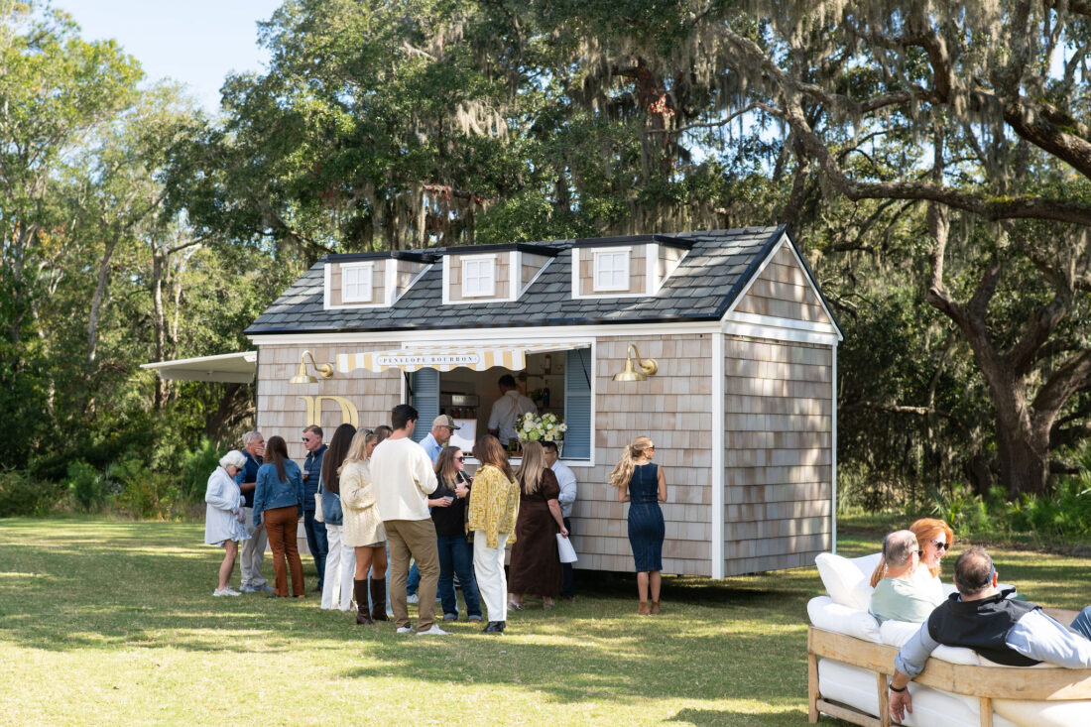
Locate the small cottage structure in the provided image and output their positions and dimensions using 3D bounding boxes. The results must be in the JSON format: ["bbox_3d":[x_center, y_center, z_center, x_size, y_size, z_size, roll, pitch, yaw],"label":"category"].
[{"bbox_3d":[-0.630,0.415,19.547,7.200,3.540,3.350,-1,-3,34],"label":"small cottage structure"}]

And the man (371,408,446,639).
[{"bbox_3d":[-1.136,1.289,14.784,0.550,1.893,0.430,-1,-3,37],"label":"man"}]

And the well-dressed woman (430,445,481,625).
[{"bbox_3d":[-0.774,1.503,15.656,0.460,1.538,0.380,2,-3,-43],"label":"well-dressed woman"}]

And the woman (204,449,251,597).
[{"bbox_3d":[-3.206,1.600,17.728,0.440,1.457,0.430,0,-2,12],"label":"woman"}]

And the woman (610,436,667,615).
[{"bbox_3d":[0.889,1.500,16.392,0.520,1.629,0.400,0,-2,9],"label":"woman"}]

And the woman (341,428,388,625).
[{"bbox_3d":[-1.554,1.417,15.354,0.420,1.672,0.460,2,-2,-30],"label":"woman"}]

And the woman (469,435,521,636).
[{"bbox_3d":[-0.434,1.431,14.906,0.450,1.632,0.380,2,-3,-41],"label":"woman"}]

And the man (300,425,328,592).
[{"bbox_3d":[-2.356,1.506,18.362,0.380,1.706,0.480,2,-3,-34],"label":"man"}]

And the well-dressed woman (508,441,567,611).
[{"bbox_3d":[-0.073,1.532,16.718,0.560,1.572,0.420,0,-2,9],"label":"well-dressed woman"}]

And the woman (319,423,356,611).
[{"bbox_3d":[-1.918,1.430,16.470,0.440,1.725,0.350,0,-2,20],"label":"woman"}]

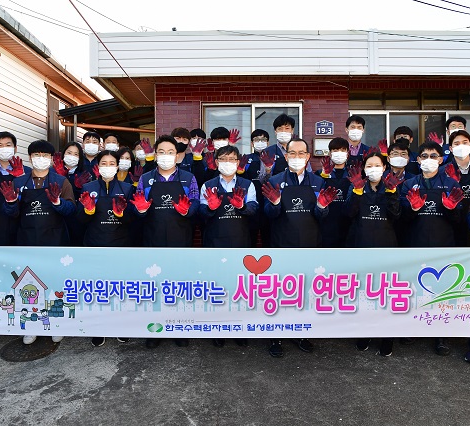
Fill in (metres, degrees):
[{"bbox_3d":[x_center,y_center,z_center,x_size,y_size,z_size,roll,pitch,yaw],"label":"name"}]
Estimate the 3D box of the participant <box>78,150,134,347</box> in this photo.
[{"bbox_3d":[-1.067,0.309,3.511,0.480,1.620,0.460,0,2,-15],"label":"participant"}]

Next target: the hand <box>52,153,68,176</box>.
[{"bbox_3d":[-1.597,-0.441,3.880,0.125,0.205,0.075,-16,2,-19],"label":"hand"}]

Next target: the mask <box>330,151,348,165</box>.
[{"bbox_3d":[0.931,-0.488,3.800,0.145,0.110,0.080,0,2,12],"label":"mask"}]

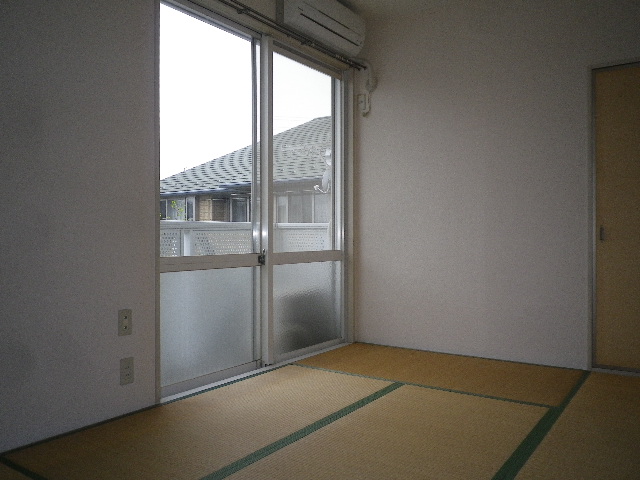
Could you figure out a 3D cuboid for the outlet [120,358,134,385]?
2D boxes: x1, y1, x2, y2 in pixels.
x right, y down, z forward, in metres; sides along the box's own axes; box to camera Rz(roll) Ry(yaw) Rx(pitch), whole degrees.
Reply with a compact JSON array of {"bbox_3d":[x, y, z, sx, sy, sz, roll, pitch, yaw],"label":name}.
[{"bbox_3d":[-0.911,0.624,2.455,0.010,0.120,0.071,0,0,36],"label":"outlet"}]

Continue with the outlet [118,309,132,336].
[{"bbox_3d":[-0.917,0.392,2.448,0.010,0.120,0.071,0,0,36],"label":"outlet"}]

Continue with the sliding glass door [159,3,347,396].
[{"bbox_3d":[-0.316,-0.233,3.378,0.100,2.090,1.780,0,0,36],"label":"sliding glass door"}]

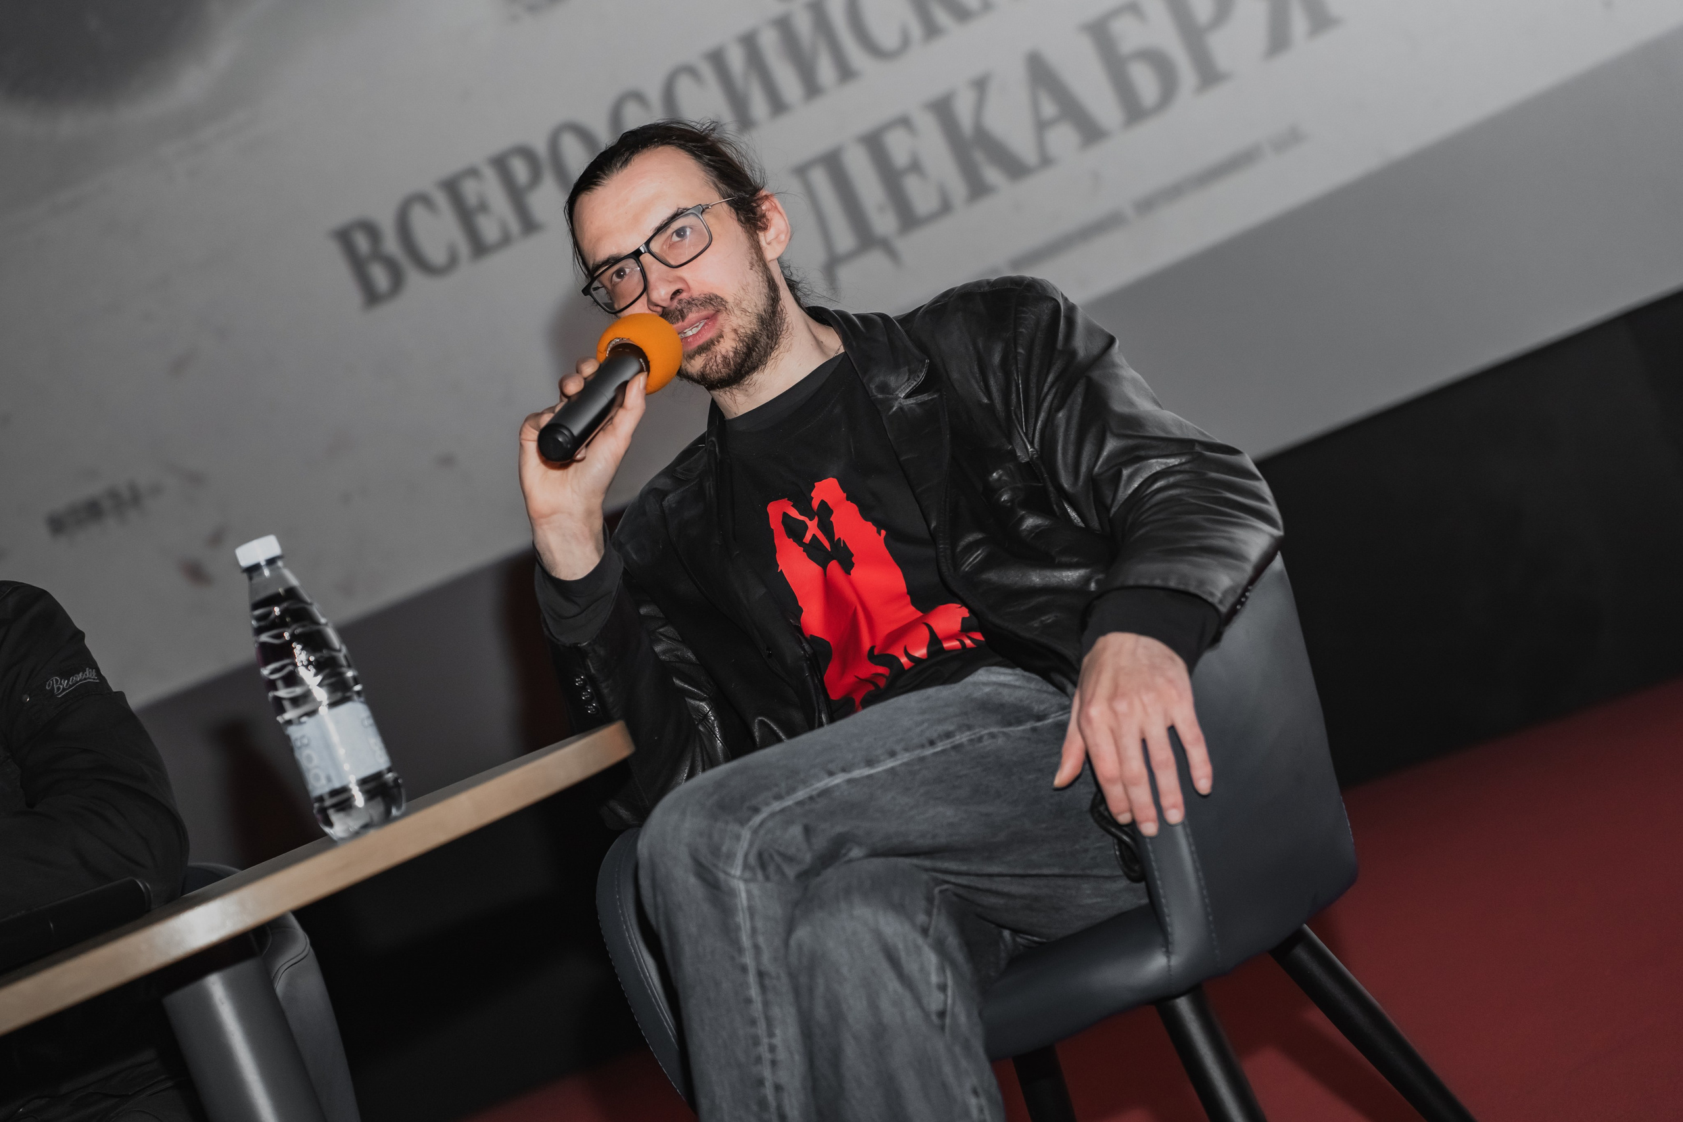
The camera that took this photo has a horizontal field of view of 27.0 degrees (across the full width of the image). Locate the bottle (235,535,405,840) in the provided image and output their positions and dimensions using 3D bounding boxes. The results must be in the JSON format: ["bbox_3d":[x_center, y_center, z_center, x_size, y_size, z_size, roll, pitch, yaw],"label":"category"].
[{"bbox_3d":[-0.375,0.088,2.490,0.065,0.222,0.065,-22,0,-9],"label":"bottle"}]

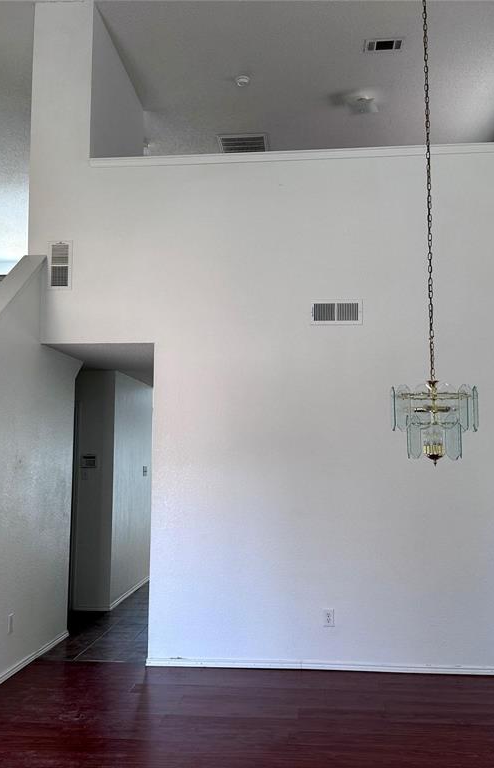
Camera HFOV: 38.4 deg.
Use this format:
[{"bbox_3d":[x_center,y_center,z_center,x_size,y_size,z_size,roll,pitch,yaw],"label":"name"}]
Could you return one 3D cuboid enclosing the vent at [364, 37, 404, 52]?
[{"bbox_3d":[1.245,-3.077,6.468,0.350,0.020,0.205,0,-6,5],"label":"vent"}]

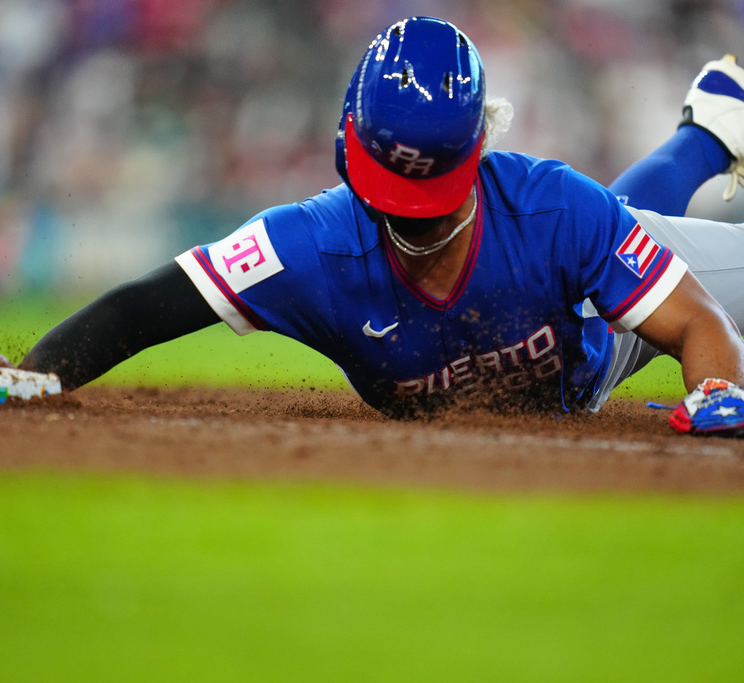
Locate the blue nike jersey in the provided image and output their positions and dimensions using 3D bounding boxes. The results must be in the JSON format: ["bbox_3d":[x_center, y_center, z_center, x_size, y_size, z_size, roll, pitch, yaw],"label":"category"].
[{"bbox_3d":[0.139,-0.091,18.220,0.800,0.370,0.600,-7,-31,18],"label":"blue nike jersey"}]

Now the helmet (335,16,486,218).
[{"bbox_3d":[0.064,-0.347,17.850,0.225,0.295,0.240,7,-25,1],"label":"helmet"}]

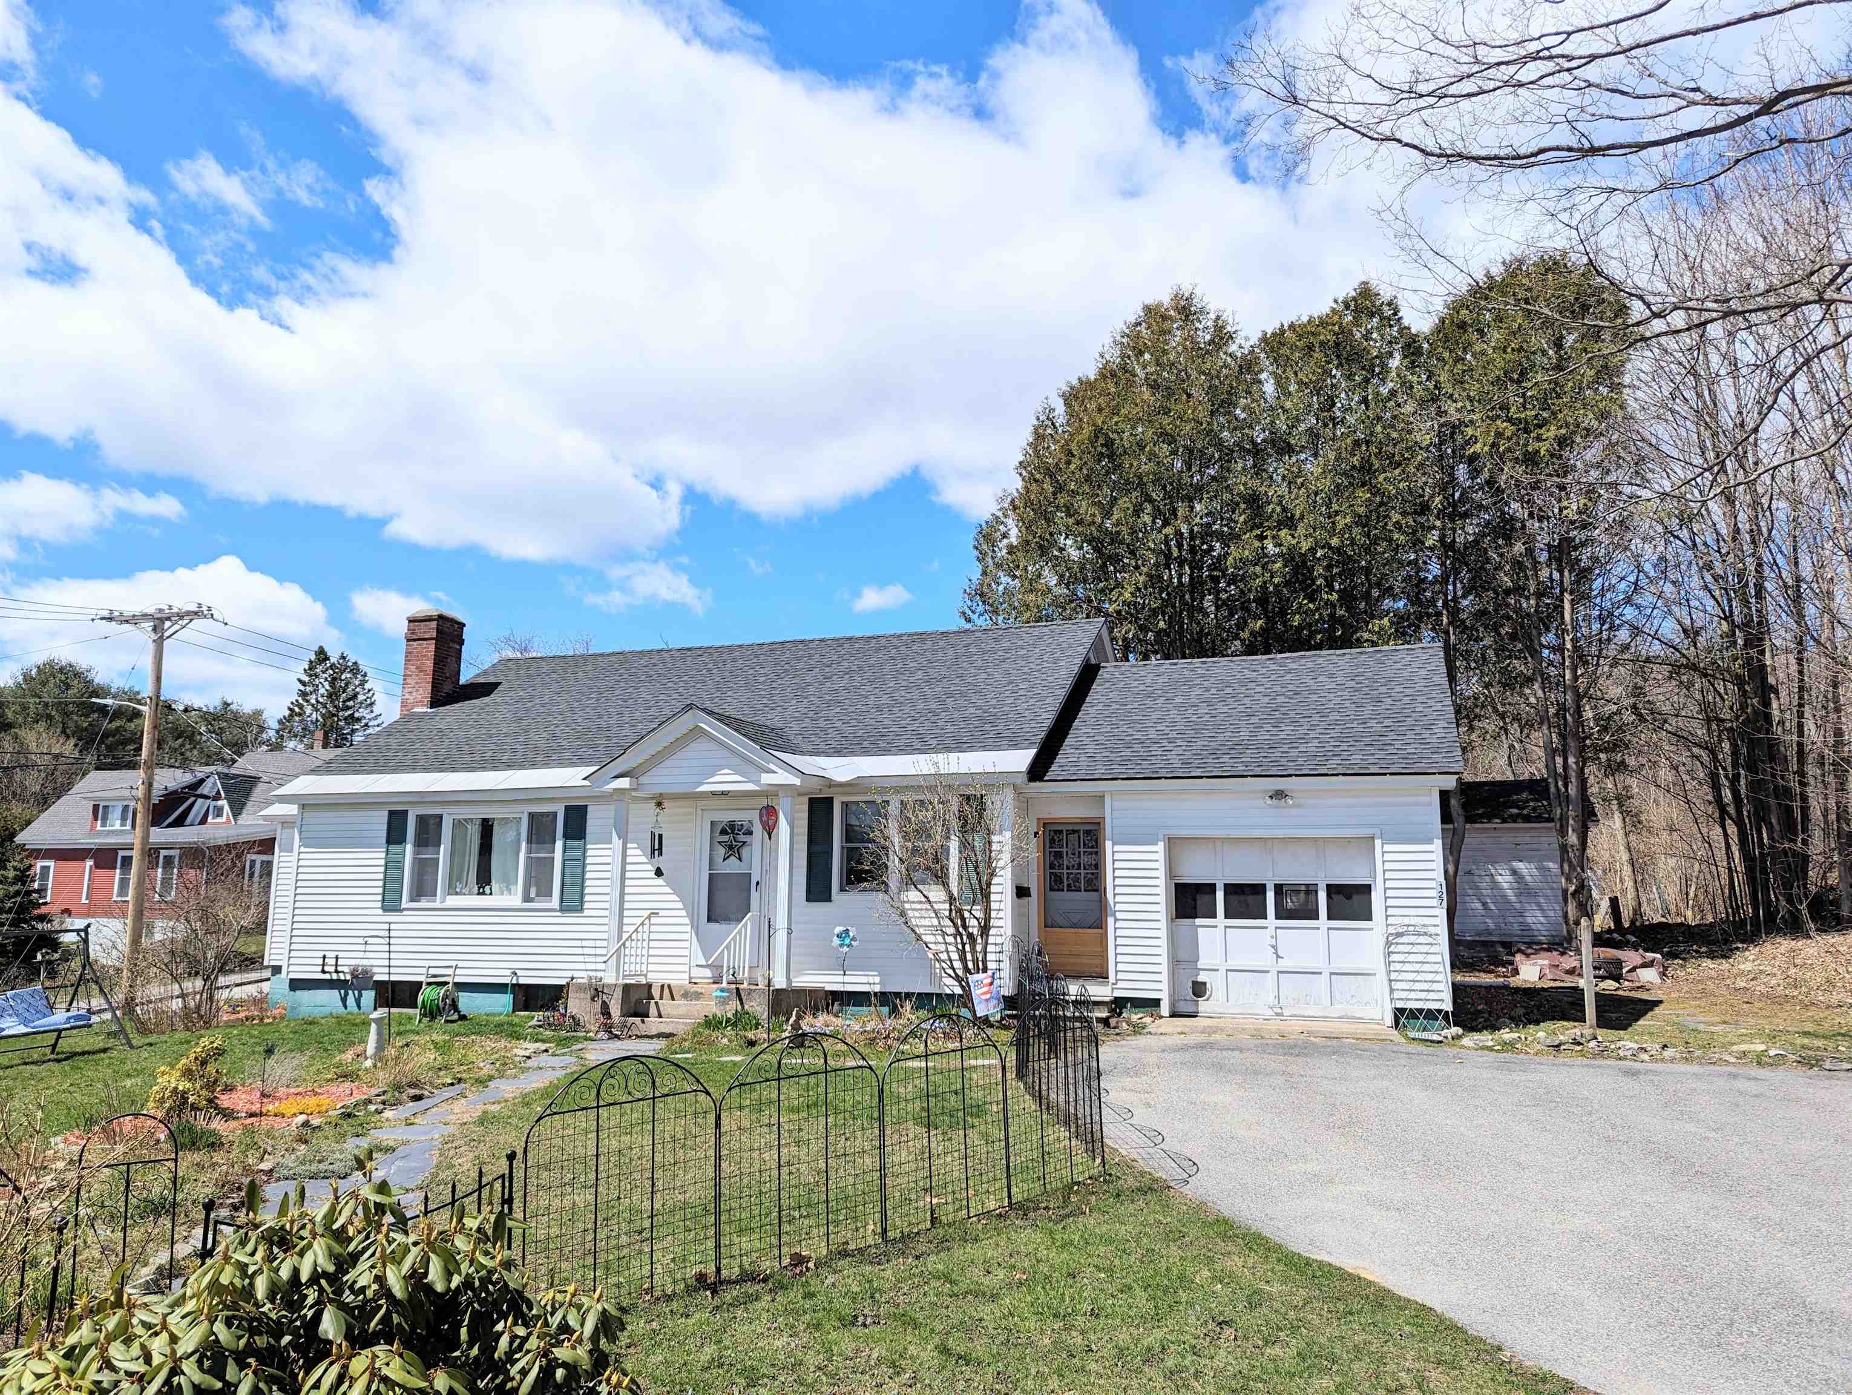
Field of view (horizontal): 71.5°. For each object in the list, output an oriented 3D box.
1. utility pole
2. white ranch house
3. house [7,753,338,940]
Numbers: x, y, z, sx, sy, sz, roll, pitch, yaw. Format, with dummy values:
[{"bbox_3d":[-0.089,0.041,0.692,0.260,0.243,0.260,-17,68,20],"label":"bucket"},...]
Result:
[{"bbox_3d":[-18.190,2.504,29.806,2.550,9.582,0.700,-1,-10,8],"label":"utility pole"},{"bbox_3d":[-1.693,1.714,21.116,19.000,6.600,10.200,-3,-10,19],"label":"white ranch house"},{"bbox_3d":[-27.214,5.948,50.645,12.256,7.913,9.457,-2,-10,12],"label":"house"}]

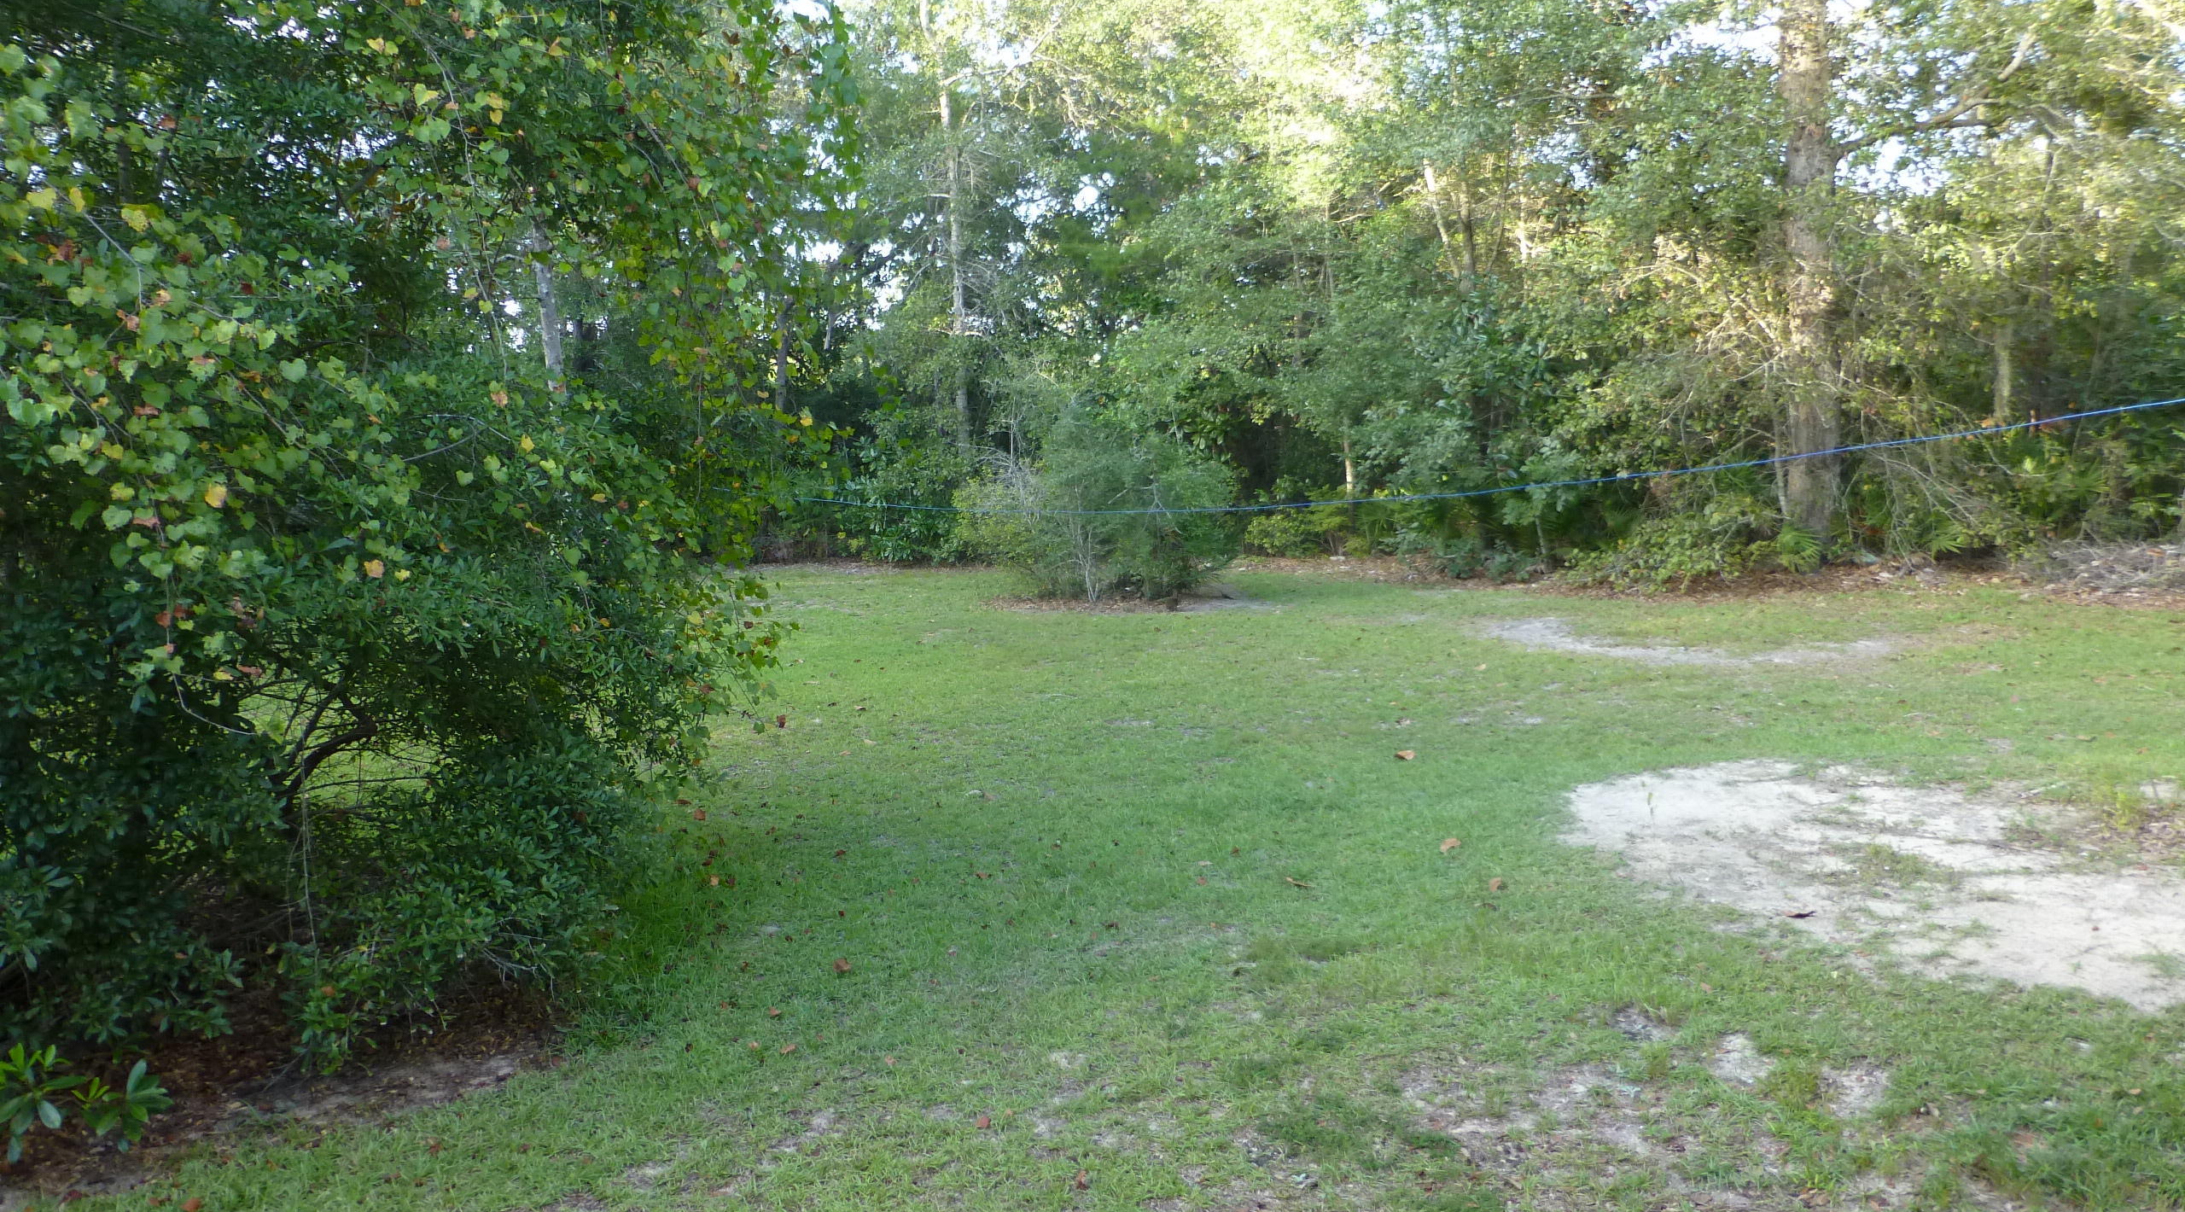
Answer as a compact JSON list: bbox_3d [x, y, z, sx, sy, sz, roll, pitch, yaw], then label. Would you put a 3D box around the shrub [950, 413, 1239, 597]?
[{"bbox_3d":[0.050,-1.060,16.500,3.000,2.000,2.600,0,6,0],"label":"shrub"}]

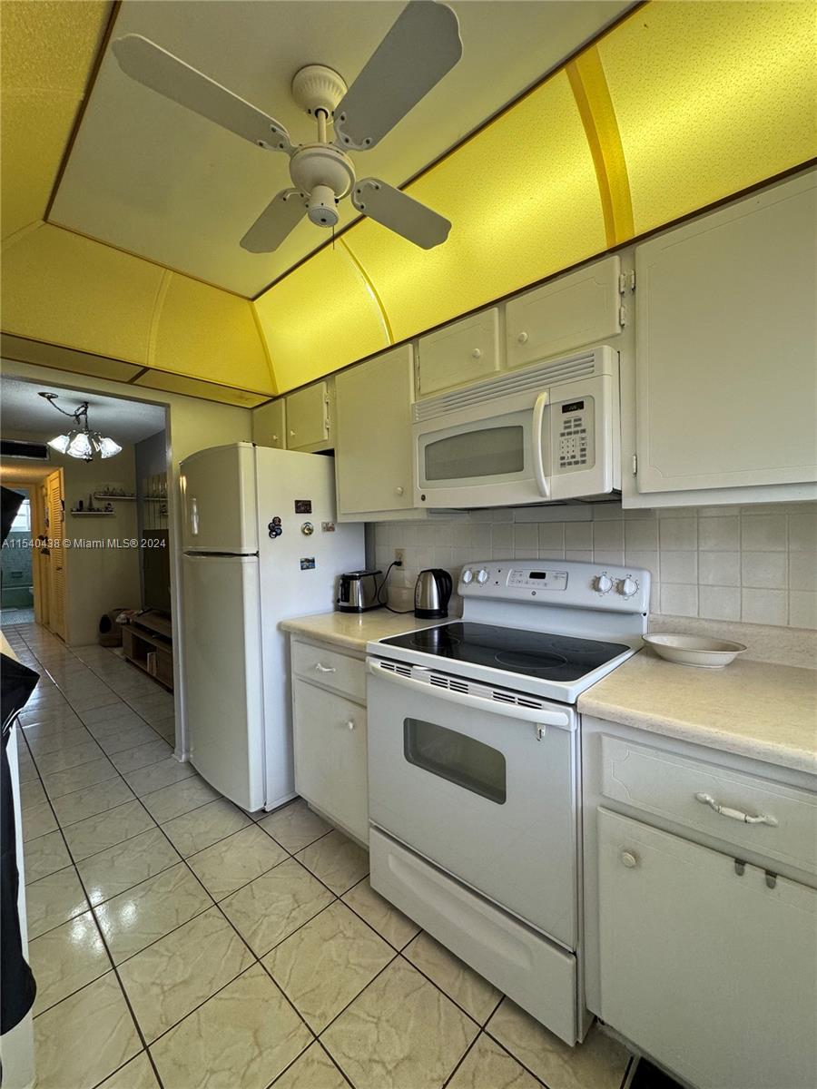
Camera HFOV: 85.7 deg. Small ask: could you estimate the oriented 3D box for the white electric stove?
[{"bbox_3d":[0.333,0.661,1.536,0.758,1.180,0.655,0,2,44],"label":"white electric stove"}]

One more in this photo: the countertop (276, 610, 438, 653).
[{"bbox_3d":[-0.148,0.357,2.005,0.590,0.040,0.628,0,2,44],"label":"countertop"}]

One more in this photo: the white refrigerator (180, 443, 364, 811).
[{"bbox_3d":[-0.755,0.397,2.431,0.745,1.710,0.740,0,2,44],"label":"white refrigerator"}]

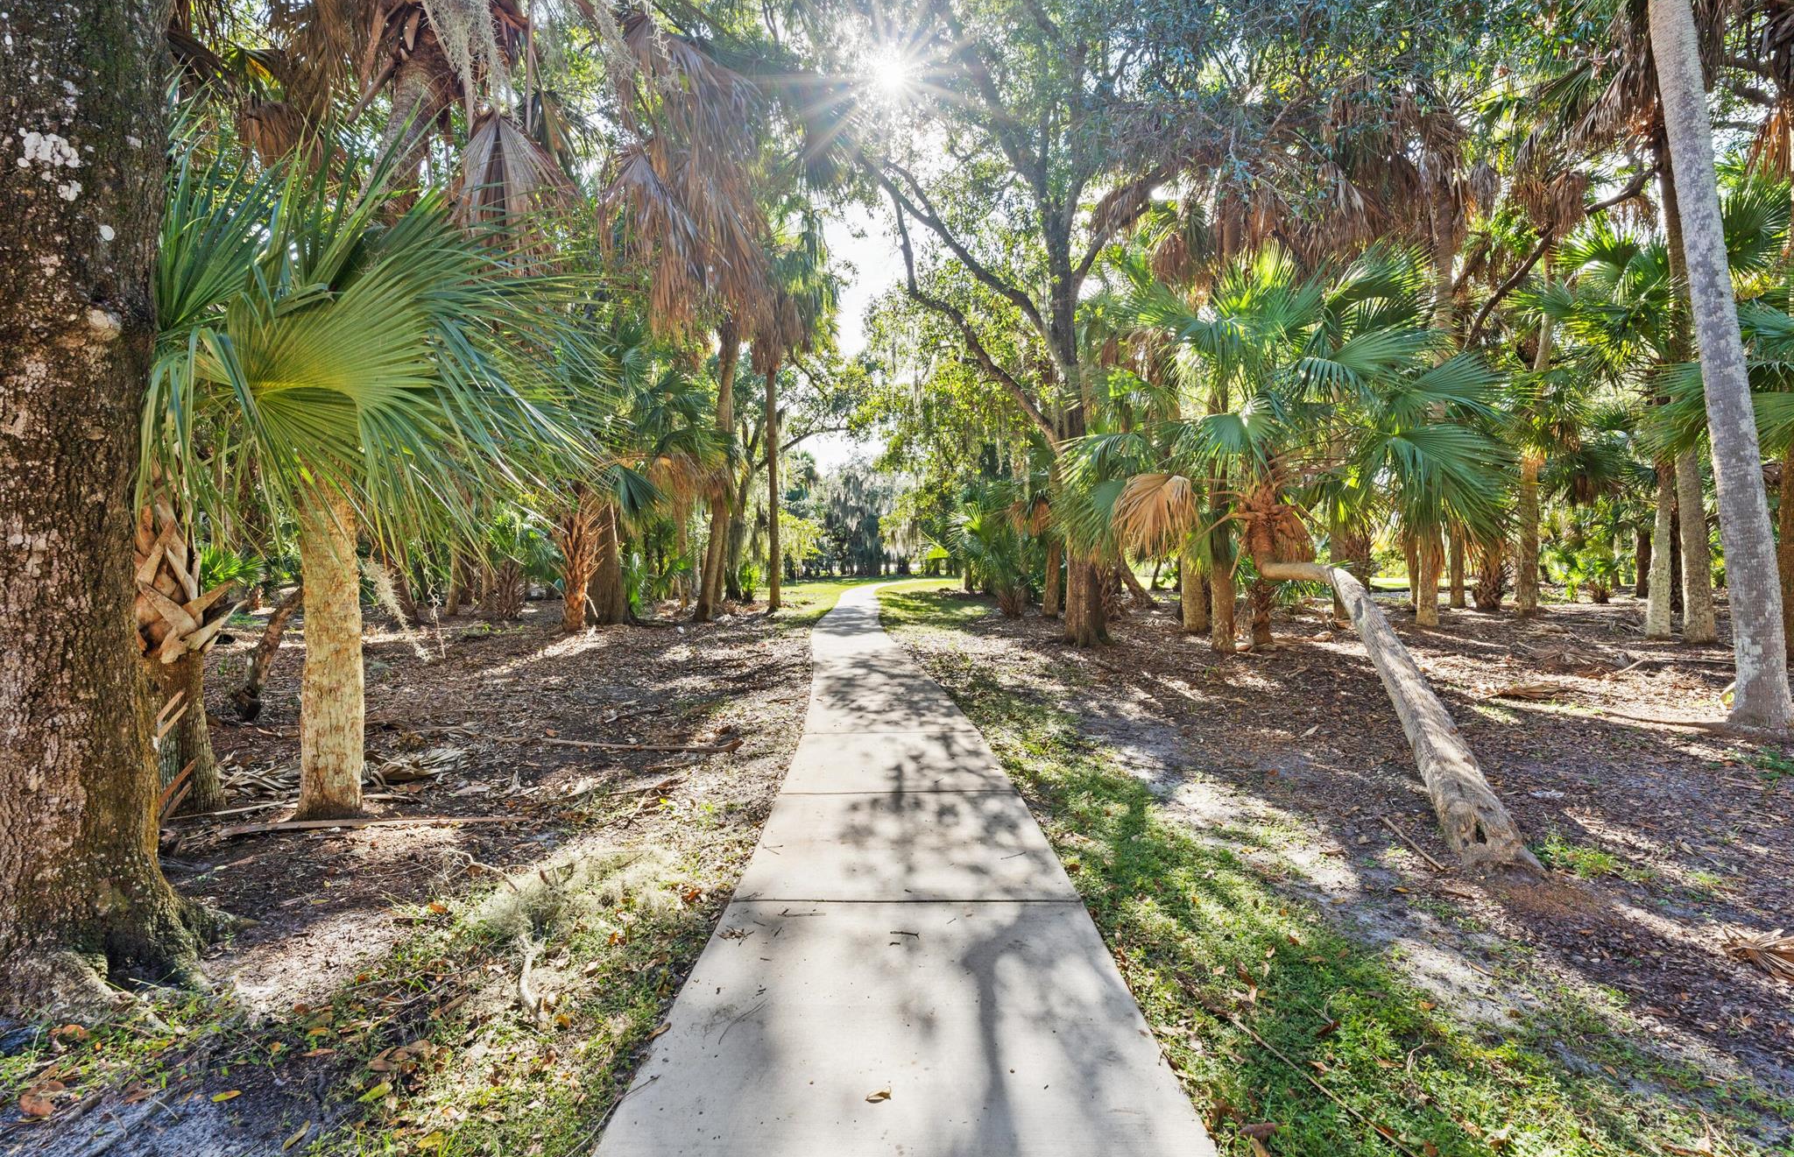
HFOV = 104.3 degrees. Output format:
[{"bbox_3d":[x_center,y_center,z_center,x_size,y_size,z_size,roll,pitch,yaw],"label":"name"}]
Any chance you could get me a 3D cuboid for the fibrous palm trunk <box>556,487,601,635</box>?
[{"bbox_3d":[-7.460,-0.450,16.280,0.850,3.290,0.850,0,1,-25],"label":"fibrous palm trunk"}]

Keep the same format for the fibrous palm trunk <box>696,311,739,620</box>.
[{"bbox_3d":[-4.768,-2.863,18.452,0.550,8.060,0.500,5,1,-15],"label":"fibrous palm trunk"}]

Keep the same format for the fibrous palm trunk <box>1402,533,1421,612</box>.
[{"bbox_3d":[18.259,-0.301,24.744,0.380,2.783,0.380,-3,0,36],"label":"fibrous palm trunk"}]

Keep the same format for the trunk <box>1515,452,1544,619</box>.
[{"bbox_3d":[19.337,-1.370,21.271,0.500,4.880,0.500,1,1,42],"label":"trunk"}]

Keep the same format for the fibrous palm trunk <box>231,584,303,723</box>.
[{"bbox_3d":[-6.424,0.767,7.192,0.280,1.450,0.260,20,1,-39],"label":"fibrous palm trunk"}]

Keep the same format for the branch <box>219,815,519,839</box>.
[{"bbox_3d":[-2.934,1.376,3.896,1.550,0.050,0.110,0,1,-6],"label":"branch"}]

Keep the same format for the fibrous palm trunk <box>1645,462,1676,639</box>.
[{"bbox_3d":[15.705,-0.616,14.329,0.320,3.724,0.320,2,0,-42],"label":"fibrous palm trunk"}]

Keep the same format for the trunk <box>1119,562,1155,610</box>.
[{"bbox_3d":[8.933,0.220,26.114,0.460,1.983,0.460,-31,0,17],"label":"trunk"}]

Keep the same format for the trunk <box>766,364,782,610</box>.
[{"bbox_3d":[-3.937,-2.855,22.153,0.360,7.850,0.360,-1,1,-10],"label":"trunk"}]

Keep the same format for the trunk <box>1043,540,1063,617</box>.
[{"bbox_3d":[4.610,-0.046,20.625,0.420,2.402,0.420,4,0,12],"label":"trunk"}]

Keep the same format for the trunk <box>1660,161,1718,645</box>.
[{"bbox_3d":[15.148,-3.420,13.432,0.400,9.380,0.400,-4,0,-41],"label":"trunk"}]

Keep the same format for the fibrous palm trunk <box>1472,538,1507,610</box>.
[{"bbox_3d":[20.086,-0.166,23.585,0.850,2.420,0.850,1,1,40],"label":"fibrous palm trunk"}]

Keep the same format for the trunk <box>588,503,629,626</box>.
[{"bbox_3d":[-7.428,-0.387,17.881,0.950,3.180,0.950,0,1,-23],"label":"trunk"}]

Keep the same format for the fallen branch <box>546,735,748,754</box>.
[{"bbox_3d":[-2.074,1.340,5.653,1.664,0.070,0.150,0,1,6],"label":"fallen branch"}]

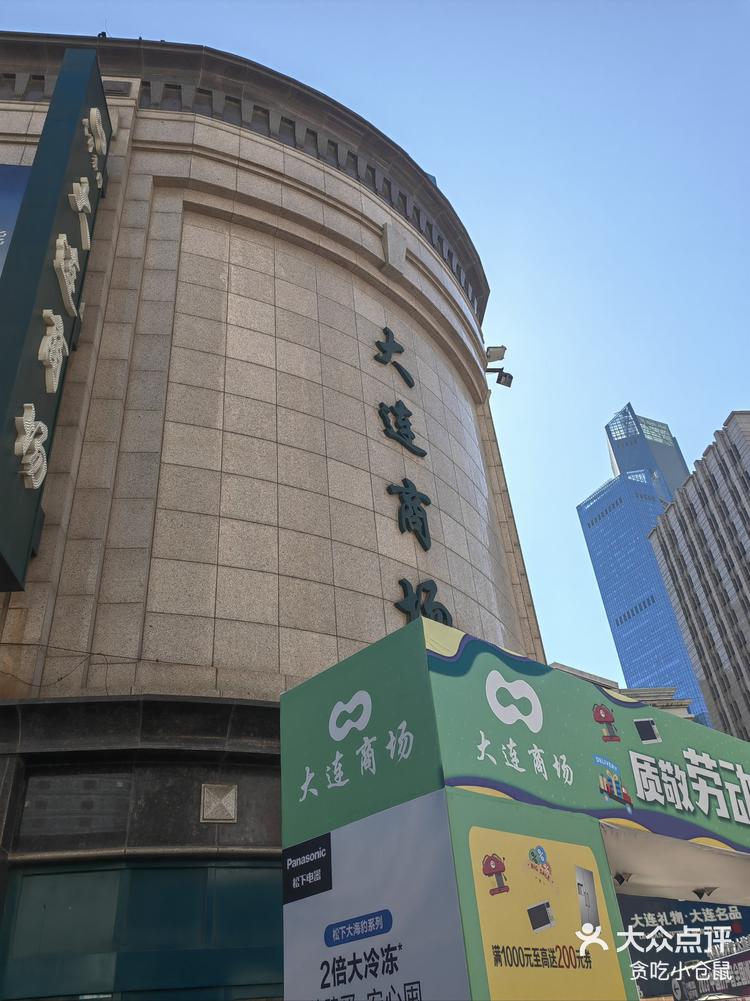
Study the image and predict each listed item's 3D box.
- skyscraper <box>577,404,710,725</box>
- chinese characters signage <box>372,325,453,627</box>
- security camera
[{"bbox_3d":[198.637,92.692,496.100,60.000,383.000,52.000,14,-39,-26],"label":"skyscraper"},{"bbox_3d":[0.663,-0.628,14.887,1.400,7.565,0.220,26,-46,-37],"label":"chinese characters signage"},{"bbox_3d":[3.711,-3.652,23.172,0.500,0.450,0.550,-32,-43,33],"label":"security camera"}]

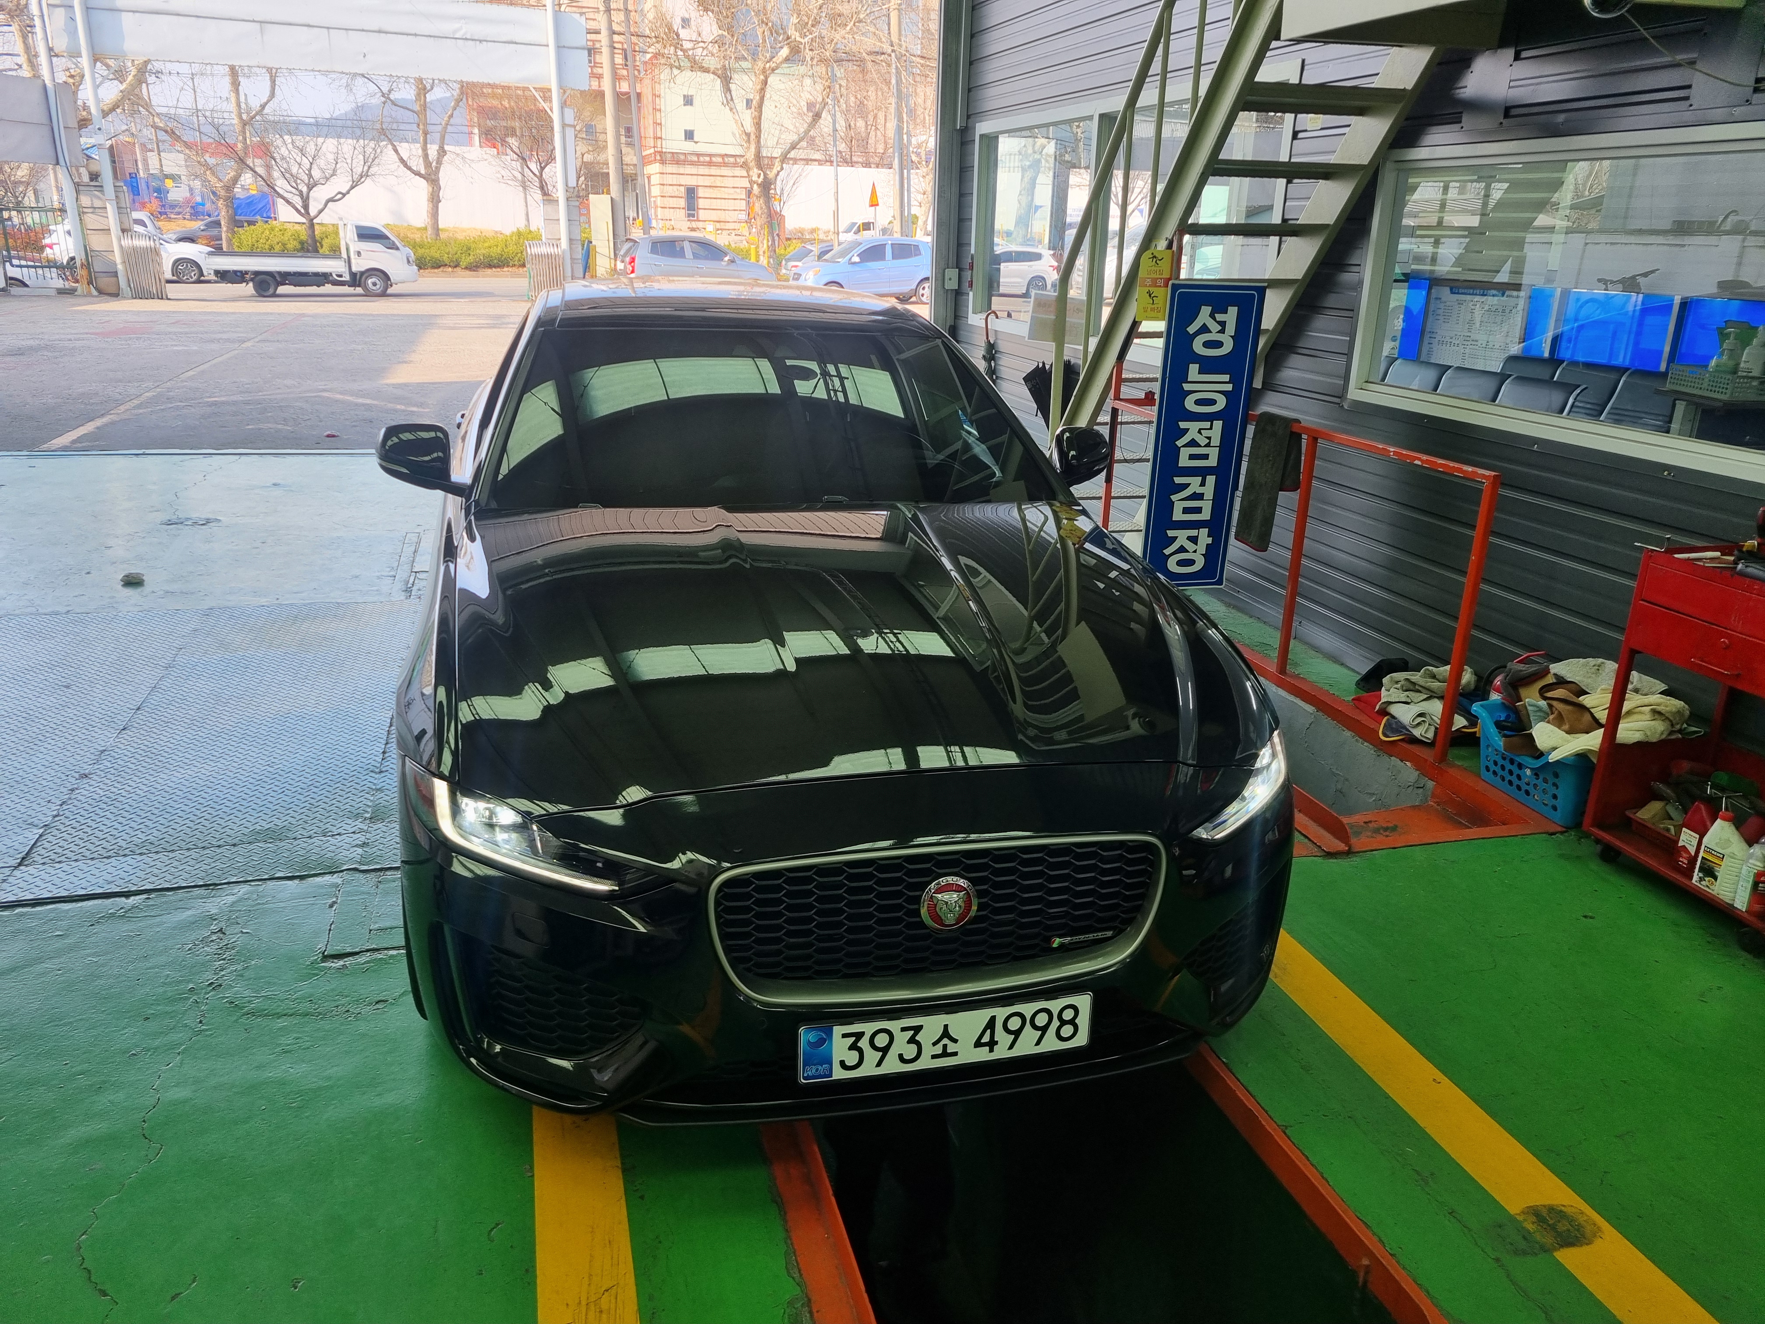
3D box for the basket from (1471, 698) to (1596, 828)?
[{"bbox_3d":[2.099,0.312,4.139,0.290,0.236,0.430,-3,18,-15],"label":"basket"}]

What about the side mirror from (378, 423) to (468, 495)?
[{"bbox_3d":[-1.206,-0.534,3.494,0.240,0.178,0.140,-3,18,-15],"label":"side mirror"}]

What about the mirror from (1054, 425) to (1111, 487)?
[{"bbox_3d":[0.564,-0.621,3.966,0.240,0.178,0.140,-3,18,-15],"label":"mirror"}]

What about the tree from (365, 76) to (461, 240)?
[{"bbox_3d":[-19.313,-20.772,54.846,4.600,8.800,4.600,-3,18,-15],"label":"tree"}]

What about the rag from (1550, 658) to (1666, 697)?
[{"bbox_3d":[2.194,0.056,4.039,0.220,0.120,0.380,-3,18,-15],"label":"rag"}]

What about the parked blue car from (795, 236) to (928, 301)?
[{"bbox_3d":[-0.237,-9.604,32.528,3.530,1.480,1.595,-3,18,-15],"label":"parked blue car"}]

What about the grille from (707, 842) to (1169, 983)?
[{"bbox_3d":[0.114,0.428,2.270,0.800,0.225,0.110,-3,6,-15],"label":"grille"}]

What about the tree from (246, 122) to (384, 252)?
[{"bbox_3d":[-22.245,-18.059,51.321,5.400,5.600,5.000,-3,18,-15],"label":"tree"}]

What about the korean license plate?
[{"bbox_3d":[0.117,0.639,2.266,0.522,0.112,0.020,-3,18,-15],"label":"korean license plate"}]

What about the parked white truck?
[{"bbox_3d":[-14.951,-10.671,34.880,5.100,1.980,1.740,-4,19,-19],"label":"parked white truck"}]

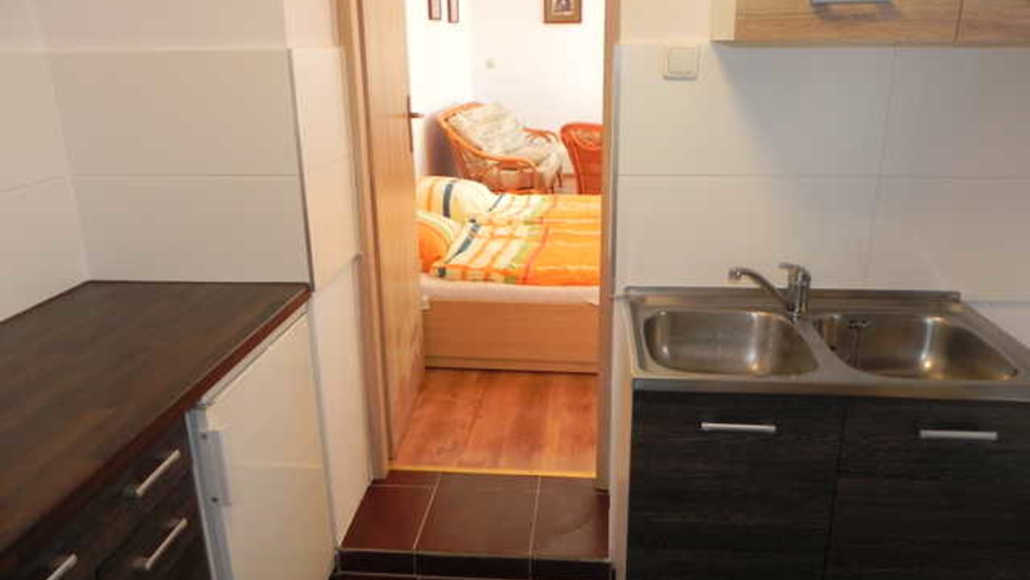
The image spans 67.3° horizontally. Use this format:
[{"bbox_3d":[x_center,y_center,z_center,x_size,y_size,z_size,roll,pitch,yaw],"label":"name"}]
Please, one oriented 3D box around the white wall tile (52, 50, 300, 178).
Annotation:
[{"bbox_3d":[-0.832,-0.432,1.902,0.605,0.298,0.010,1,17,5],"label":"white wall tile"}]

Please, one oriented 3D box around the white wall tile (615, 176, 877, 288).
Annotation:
[{"bbox_3d":[0.543,-0.124,1.861,0.600,0.295,0.010,1,17,5],"label":"white wall tile"}]

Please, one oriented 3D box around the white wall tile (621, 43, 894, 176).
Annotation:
[{"bbox_3d":[0.539,-0.410,1.775,0.600,0.298,0.010,1,17,5],"label":"white wall tile"}]

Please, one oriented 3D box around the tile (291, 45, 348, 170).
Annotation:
[{"bbox_3d":[-0.512,-0.485,2.065,0.010,0.298,0.405,1,17,5],"label":"tile"}]

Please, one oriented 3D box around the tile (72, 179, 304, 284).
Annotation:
[{"bbox_3d":[-0.829,-0.147,1.988,0.605,0.297,0.010,1,17,5],"label":"tile"}]

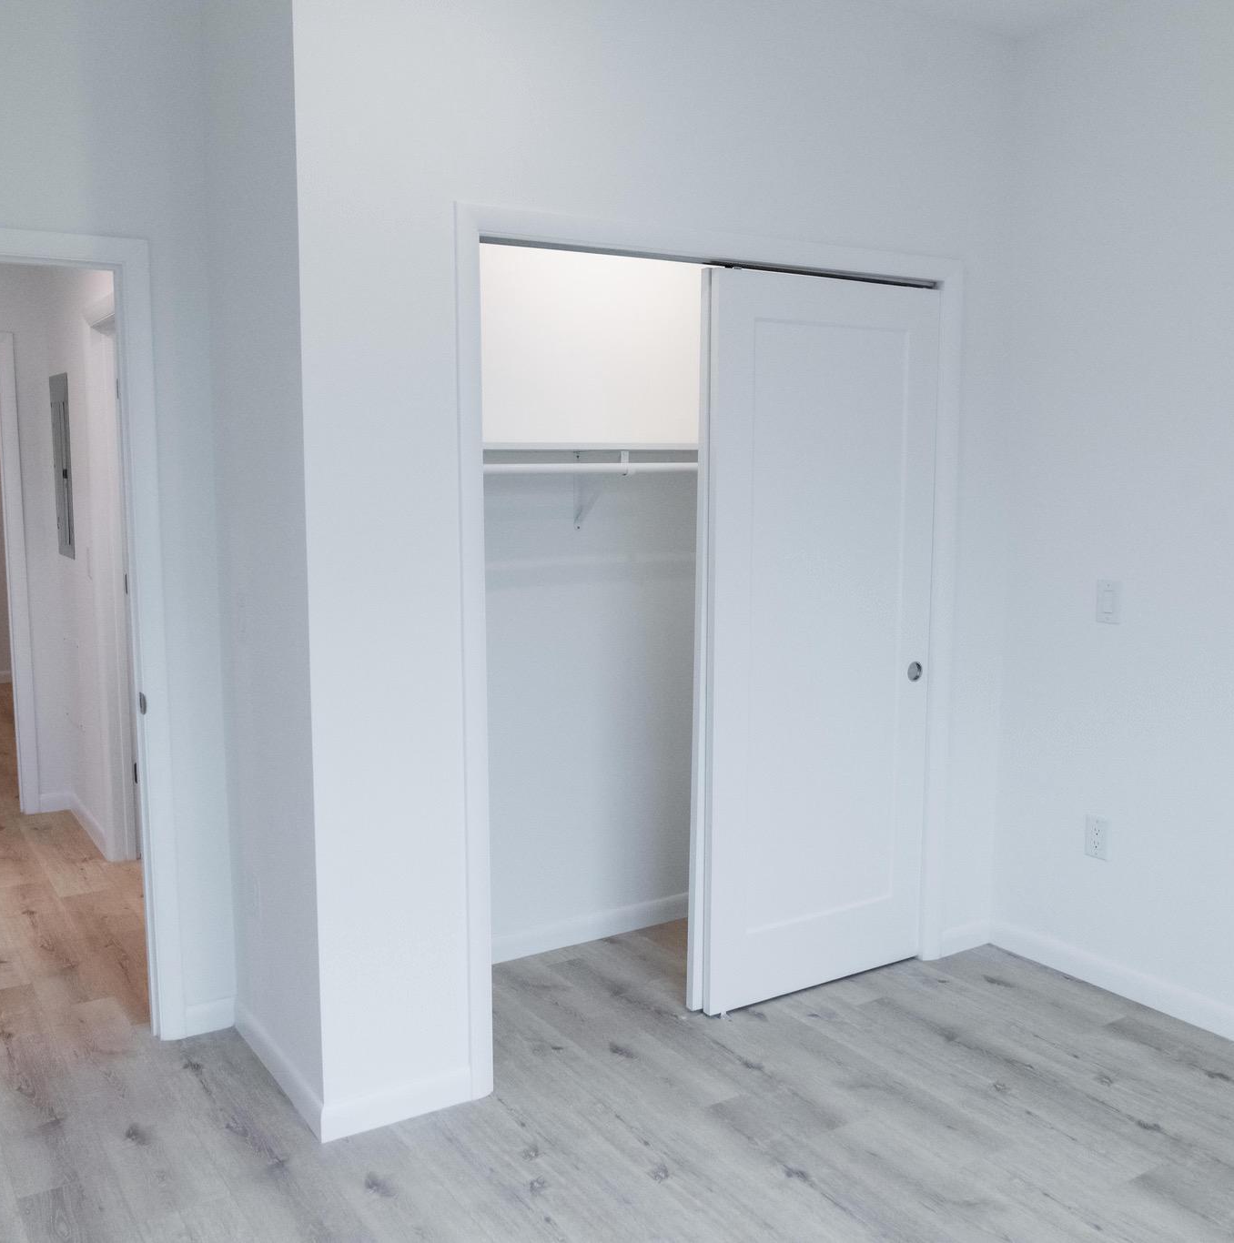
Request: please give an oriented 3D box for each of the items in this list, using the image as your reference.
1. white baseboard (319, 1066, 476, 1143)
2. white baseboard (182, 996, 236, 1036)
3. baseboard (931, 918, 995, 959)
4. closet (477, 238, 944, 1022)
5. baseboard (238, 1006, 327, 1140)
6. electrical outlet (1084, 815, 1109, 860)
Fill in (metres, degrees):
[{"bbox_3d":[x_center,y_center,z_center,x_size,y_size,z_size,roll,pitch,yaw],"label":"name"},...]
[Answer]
[{"bbox_3d":[-0.523,1.148,2.975,0.385,0.090,0.014,-4,8,-32],"label":"white baseboard"},{"bbox_3d":[-1.132,1.095,3.449,0.135,0.090,0.014,-4,8,-32],"label":"white baseboard"},{"bbox_3d":[1.123,1.020,4.010,0.233,0.090,0.014,-4,8,-32],"label":"baseboard"},{"bbox_3d":[0.122,0.054,3.706,1.510,2.087,0.734,-4,8,-32],"label":"closet"},{"bbox_3d":[-0.871,1.125,3.177,0.014,0.090,0.729,-4,8,-32],"label":"baseboard"},{"bbox_3d":[1.432,0.648,3.708,0.008,0.122,0.079,-4,8,-32],"label":"electrical outlet"}]

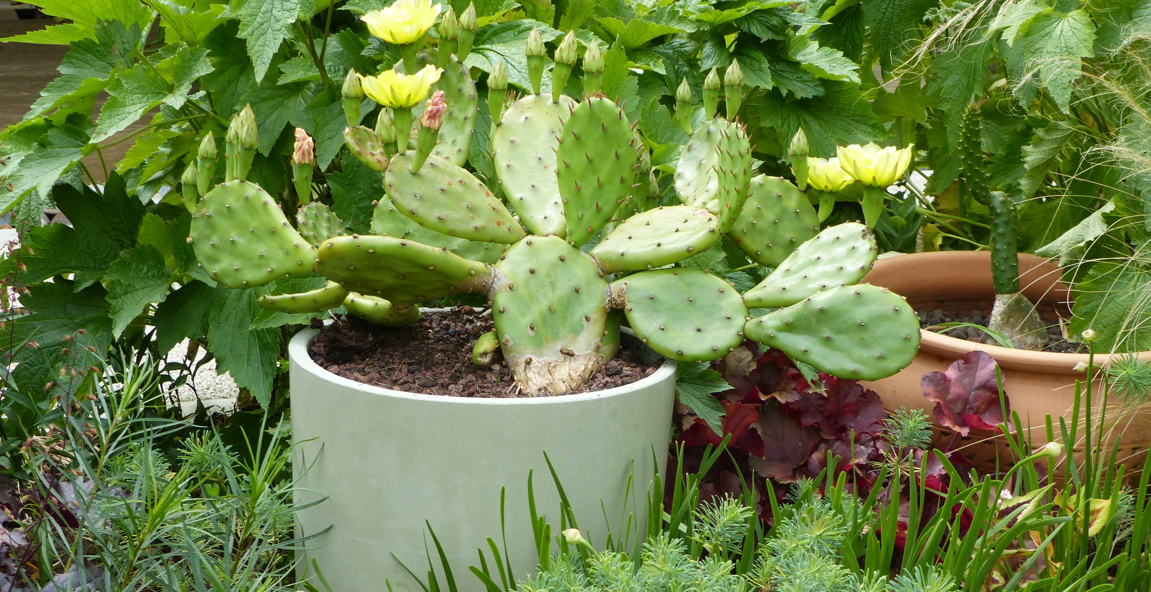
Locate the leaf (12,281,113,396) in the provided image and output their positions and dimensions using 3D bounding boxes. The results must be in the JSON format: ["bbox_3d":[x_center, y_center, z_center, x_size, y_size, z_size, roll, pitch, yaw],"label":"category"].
[{"bbox_3d":[-0.544,0.045,1.980,0.097,0.117,0.060,1,12,0],"label":"leaf"}]

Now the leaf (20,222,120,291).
[{"bbox_3d":[-0.547,-0.043,2.020,0.101,0.068,0.060,1,12,0],"label":"leaf"}]

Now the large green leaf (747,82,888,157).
[{"bbox_3d":[0.269,-0.196,2.080,0.151,0.078,0.060,1,12,0],"label":"large green leaf"}]

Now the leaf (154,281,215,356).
[{"bbox_3d":[-0.423,0.023,2.020,0.061,0.076,0.050,1,12,0],"label":"leaf"}]

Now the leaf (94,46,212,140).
[{"bbox_3d":[-0.457,-0.220,2.020,0.119,0.095,0.080,1,12,0],"label":"leaf"}]

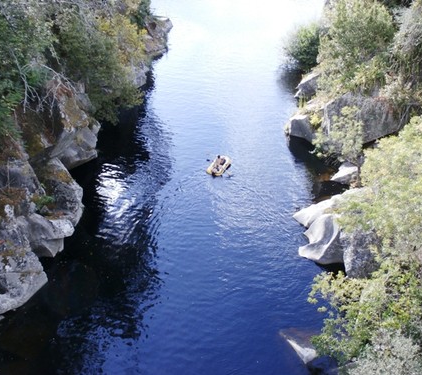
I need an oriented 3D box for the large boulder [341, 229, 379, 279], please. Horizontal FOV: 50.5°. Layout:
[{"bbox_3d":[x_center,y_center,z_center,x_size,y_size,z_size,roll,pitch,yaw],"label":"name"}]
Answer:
[{"bbox_3d":[7.670,3.416,23.126,1.800,2.200,1.500,6,36,8],"label":"large boulder"}]

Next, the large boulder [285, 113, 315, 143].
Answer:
[{"bbox_3d":[6.852,-4.623,34.475,2.100,1.750,1.800,0,36,0],"label":"large boulder"}]

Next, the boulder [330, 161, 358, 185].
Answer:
[{"bbox_3d":[9.000,-1.025,30.502,1.750,1.150,1.400,0,36,0],"label":"boulder"}]

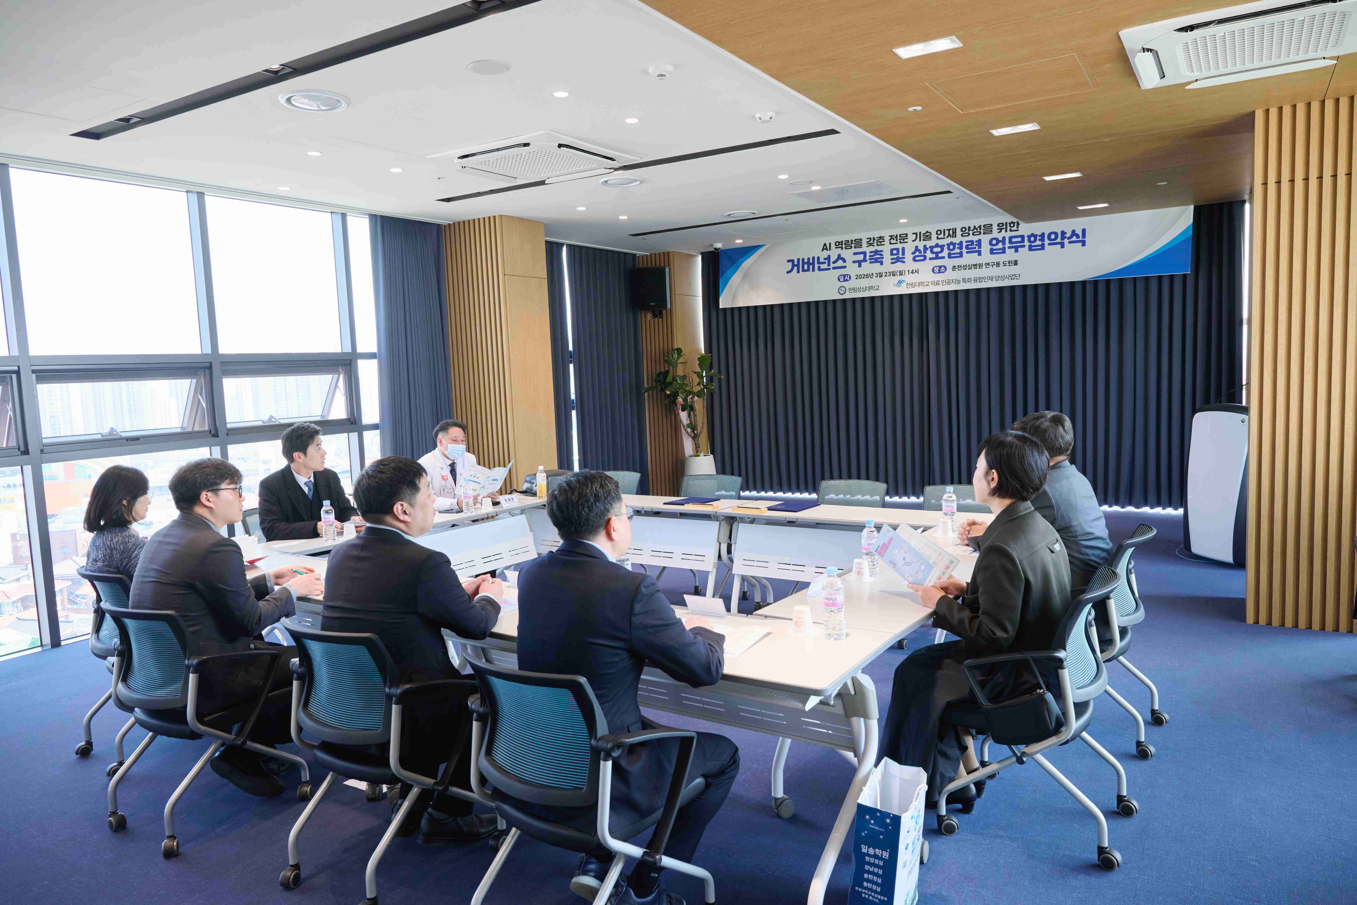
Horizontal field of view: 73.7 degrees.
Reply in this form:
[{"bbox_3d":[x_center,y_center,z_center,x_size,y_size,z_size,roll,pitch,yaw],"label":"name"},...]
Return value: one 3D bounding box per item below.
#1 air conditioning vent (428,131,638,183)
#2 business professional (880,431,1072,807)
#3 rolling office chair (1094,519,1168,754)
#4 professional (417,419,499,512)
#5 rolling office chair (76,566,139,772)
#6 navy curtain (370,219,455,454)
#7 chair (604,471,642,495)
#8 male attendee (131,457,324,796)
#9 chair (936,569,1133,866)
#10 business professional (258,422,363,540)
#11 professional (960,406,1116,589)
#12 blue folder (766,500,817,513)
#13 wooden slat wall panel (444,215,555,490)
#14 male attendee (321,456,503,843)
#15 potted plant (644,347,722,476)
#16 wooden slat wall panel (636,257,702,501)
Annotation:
[{"bbox_3d":[-0.902,-1.827,5.717,0.950,0.070,0.950,1,7,31],"label":"air conditioning vent"},{"bbox_3d":[0.996,0.586,3.054,0.680,1.290,0.480,2,7,38],"label":"business professional"},{"bbox_3d":[1.666,0.718,3.688,0.570,0.850,0.580,1,7,31],"label":"rolling office chair"},{"bbox_3d":[-1.438,0.409,5.890,0.540,1.260,0.720,-7,8,-42],"label":"professional"},{"bbox_3d":[-2.275,0.869,3.894,0.590,0.840,0.560,2,7,38],"label":"rolling office chair"},{"bbox_3d":[-2.231,-0.564,7.776,0.150,2.820,0.870,1,7,31],"label":"navy curtain"},{"bbox_3d":[-0.503,0.567,6.014,0.580,0.850,0.570,1,7,31],"label":"chair"},{"bbox_3d":[-1.587,0.653,3.410,0.530,1.305,0.770,2,7,35],"label":"male attendee"},{"bbox_3d":[1.201,0.814,2.969,0.560,0.840,0.590,2,7,35],"label":"chair"},{"bbox_3d":[-1.977,0.491,5.133,0.750,1.290,0.560,1,7,31],"label":"business professional"},{"bbox_3d":[1.436,0.491,3.748,0.750,1.310,0.520,1,7,33],"label":"professional"},{"bbox_3d":[0.646,0.306,5.140,0.220,0.016,0.300,1,7,31],"label":"blue folder"},{"bbox_3d":[-1.637,-0.636,8.385,0.760,2.900,0.550,1,7,31],"label":"wooden slat wall panel"},{"bbox_3d":[-0.838,0.656,3.055,0.540,1.290,0.660,2,7,37],"label":"male attendee"},{"bbox_3d":[0.064,-0.281,9.796,0.760,1.740,0.720,-2,6,0],"label":"potted plant"},{"bbox_3d":[-0.078,-0.981,11.223,0.580,2.900,0.600,1,7,31],"label":"wooden slat wall panel"}]

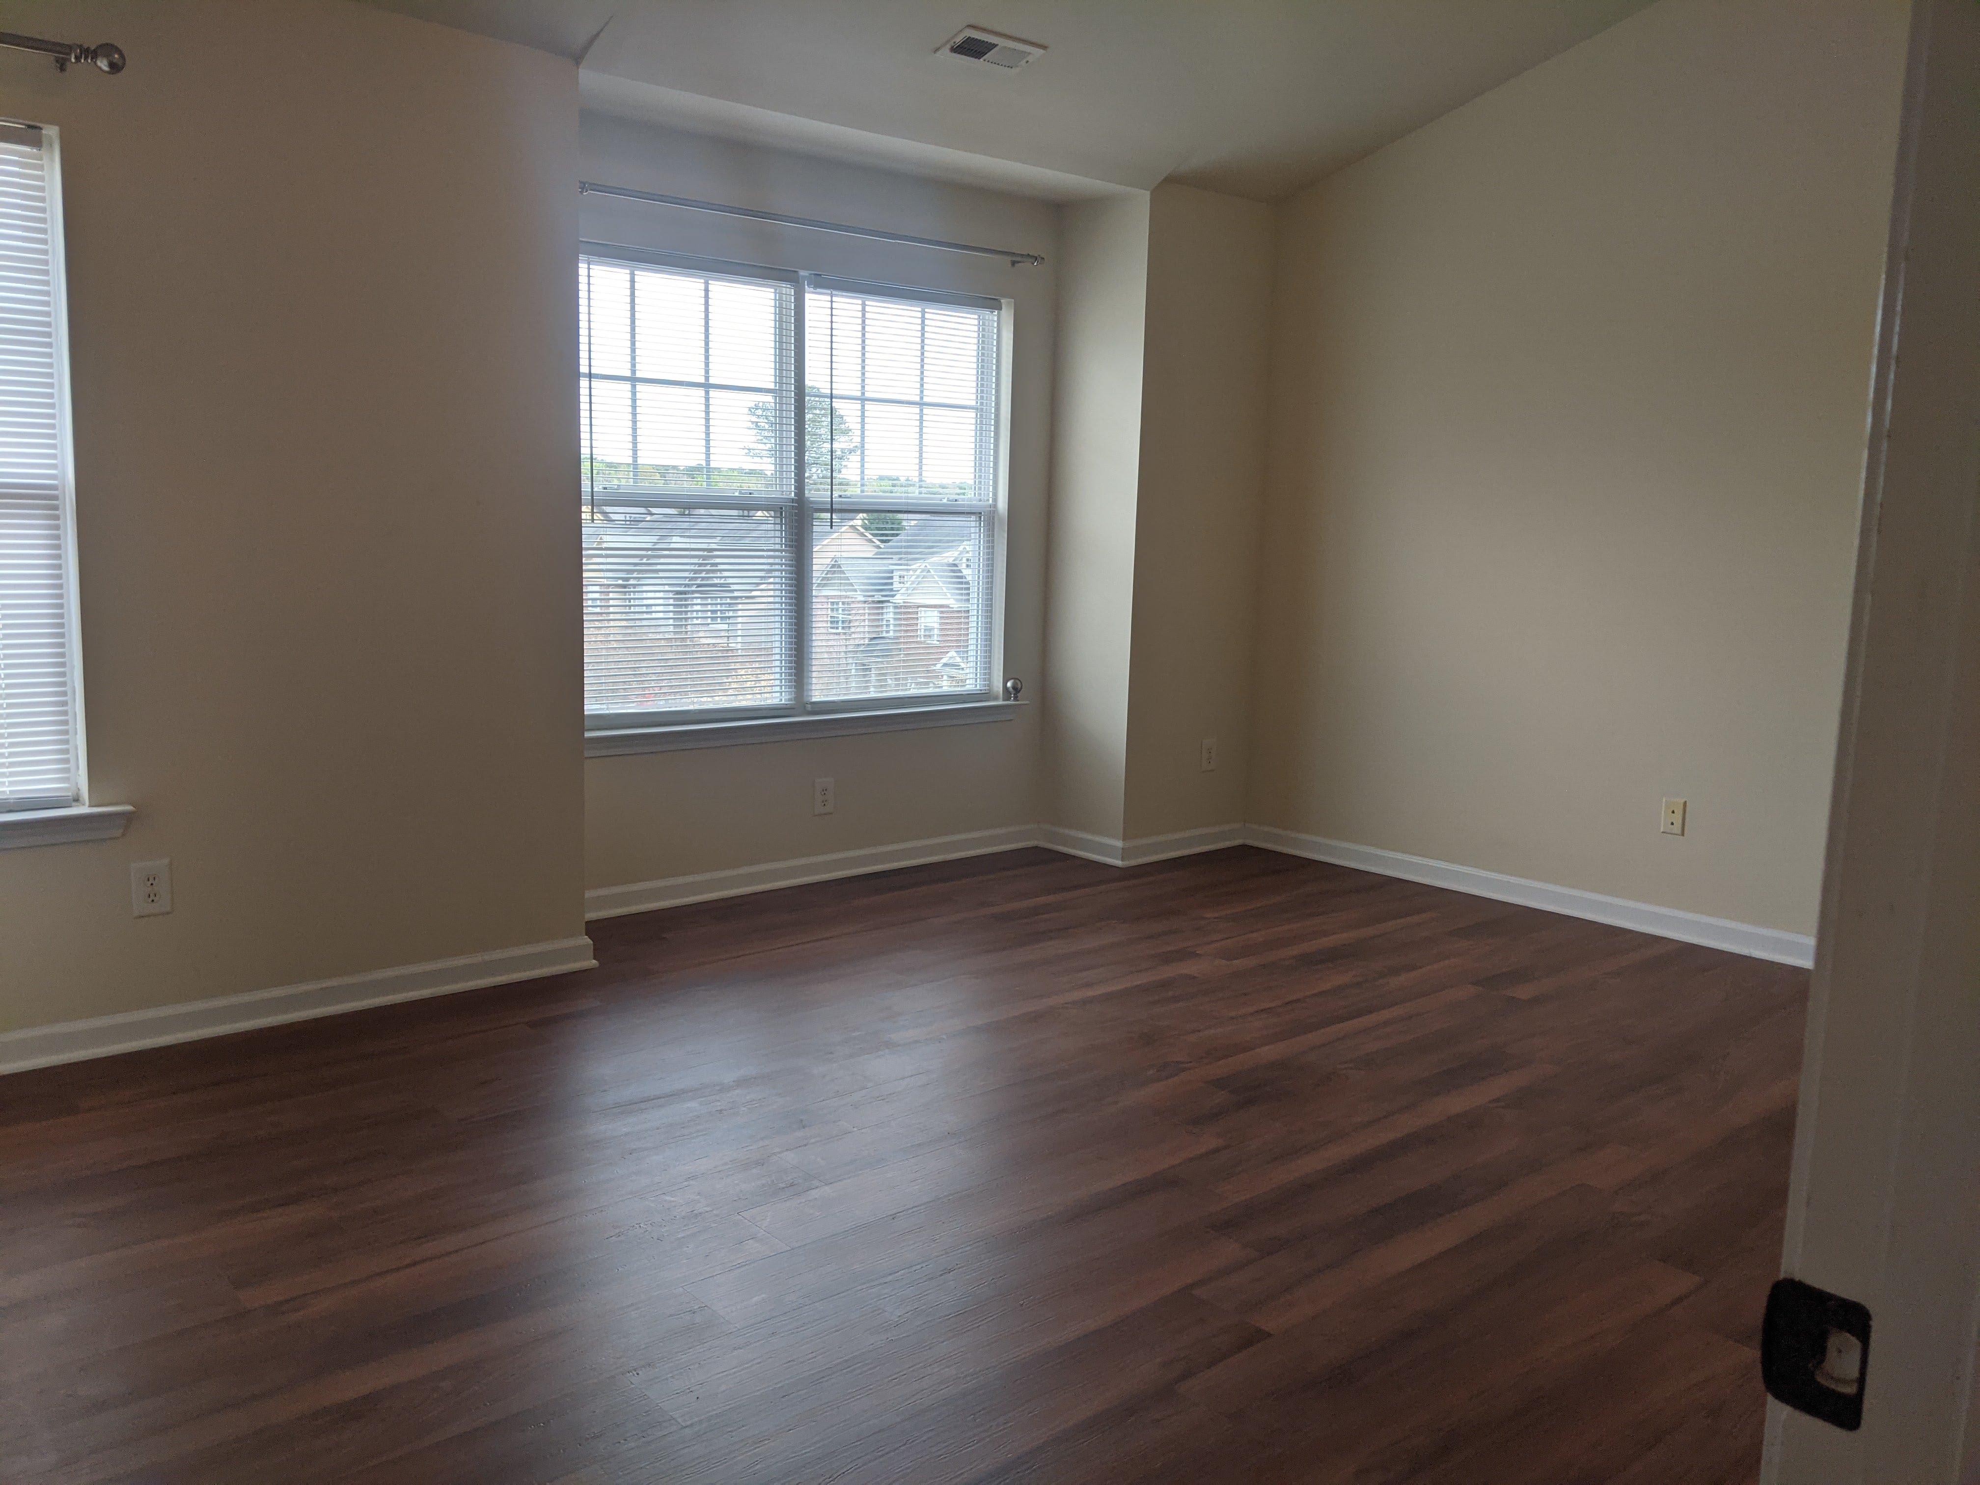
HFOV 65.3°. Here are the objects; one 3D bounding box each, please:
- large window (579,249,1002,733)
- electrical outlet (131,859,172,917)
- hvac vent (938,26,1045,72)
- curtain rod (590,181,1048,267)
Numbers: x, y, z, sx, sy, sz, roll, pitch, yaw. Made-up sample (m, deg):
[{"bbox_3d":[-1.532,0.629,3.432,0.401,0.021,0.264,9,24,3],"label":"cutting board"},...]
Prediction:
[{"bbox_3d":[-0.626,-0.833,5.261,1.770,1.475,0.110,-5,10,-40],"label":"large window"},{"bbox_3d":[-1.938,0.338,3.577,0.080,0.127,0.012,-5,10,-40],"label":"electrical outlet"},{"bbox_3d":[0.008,-1.903,4.245,0.290,0.025,0.152,-5,-5,-40],"label":"hvac vent"},{"bbox_3d":[-0.550,-1.681,5.062,1.900,0.050,0.110,-5,10,-40],"label":"curtain rod"}]

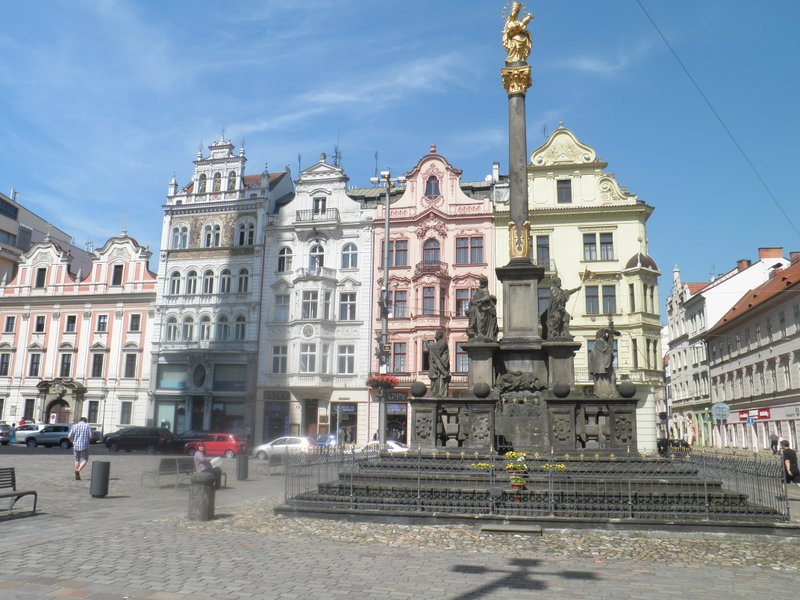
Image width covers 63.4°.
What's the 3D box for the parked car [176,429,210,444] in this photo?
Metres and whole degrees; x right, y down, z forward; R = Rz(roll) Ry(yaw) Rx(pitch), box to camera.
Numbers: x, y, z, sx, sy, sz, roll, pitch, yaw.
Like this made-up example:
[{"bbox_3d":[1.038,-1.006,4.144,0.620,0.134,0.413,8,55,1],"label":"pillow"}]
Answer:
[{"bbox_3d":[-13.940,9.945,46.000,4.200,1.450,1.750,-1,-11,12],"label":"parked car"}]

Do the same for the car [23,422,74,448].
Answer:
[{"bbox_3d":[-23.330,9.468,45.000,4.550,1.700,1.870,-1,-11,12],"label":"car"}]

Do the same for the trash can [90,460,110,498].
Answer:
[{"bbox_3d":[-6.650,3.976,14.376,0.410,0.753,0.410,1,-11,0],"label":"trash can"}]

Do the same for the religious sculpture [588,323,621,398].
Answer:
[{"bbox_3d":[4.382,1.278,13.833,0.650,1.639,0.550,-5,-13,29],"label":"religious sculpture"}]

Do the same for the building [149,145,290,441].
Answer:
[{"bbox_3d":[-15.314,-0.211,61.296,10.012,27.727,10.000,-2,-12,12],"label":"building"}]

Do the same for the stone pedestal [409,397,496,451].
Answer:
[{"bbox_3d":[1.185,2.749,14.400,1.920,1.160,0.900,-1,-11,12],"label":"stone pedestal"}]

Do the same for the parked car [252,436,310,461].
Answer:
[{"bbox_3d":[-7.257,9.252,40.300,3.900,1.460,1.700,-1,-11,12],"label":"parked car"}]

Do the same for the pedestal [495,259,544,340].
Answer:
[{"bbox_3d":[2.999,0.023,16.200,1.220,1.950,1.220,-1,-11,12],"label":"pedestal"}]

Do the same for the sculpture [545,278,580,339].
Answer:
[{"bbox_3d":[3.731,0.212,14.860,0.873,1.449,0.550,2,-11,-5],"label":"sculpture"}]

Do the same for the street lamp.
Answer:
[{"bbox_3d":[-0.647,0.684,26.376,1.500,12.581,1.500,-2,-12,12],"label":"street lamp"}]

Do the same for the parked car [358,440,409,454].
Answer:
[{"bbox_3d":[-1.370,9.709,41.395,4.400,1.450,1.750,-2,-12,12],"label":"parked car"}]

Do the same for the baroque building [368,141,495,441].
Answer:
[{"bbox_3d":[3.630,0.501,56.899,9.962,25.456,10.000,-2,-12,12],"label":"baroque building"}]

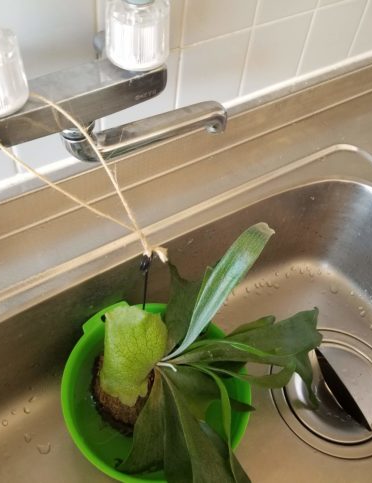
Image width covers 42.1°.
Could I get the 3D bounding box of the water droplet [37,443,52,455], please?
[{"bbox_3d":[-0.167,0.244,0.570,0.017,0.003,0.013,2,53,-5],"label":"water droplet"}]

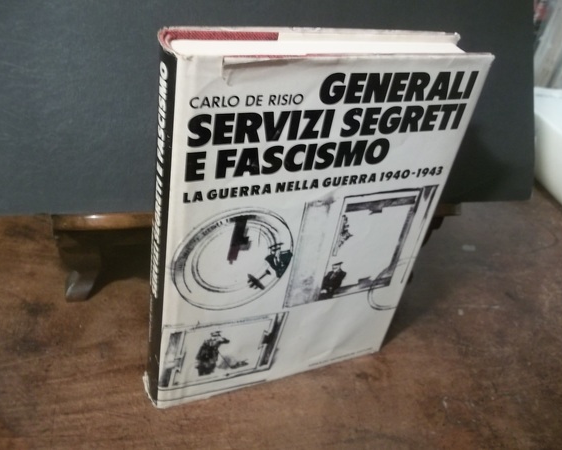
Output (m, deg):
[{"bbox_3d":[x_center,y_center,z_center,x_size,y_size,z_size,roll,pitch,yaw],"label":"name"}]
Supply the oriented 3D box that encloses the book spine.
[{"bbox_3d":[-0.059,0.016,0.284,0.013,0.220,0.027,-8,40,-25],"label":"book spine"}]

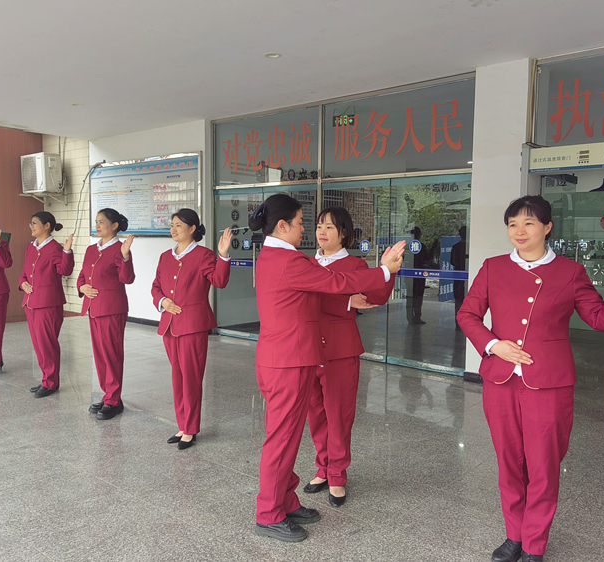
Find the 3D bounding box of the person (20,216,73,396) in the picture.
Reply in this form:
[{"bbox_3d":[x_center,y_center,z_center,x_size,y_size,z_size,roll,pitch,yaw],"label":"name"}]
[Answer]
[{"bbox_3d":[-2.325,0.204,5.210,0.600,1.630,0.380,3,5,35],"label":"person"}]

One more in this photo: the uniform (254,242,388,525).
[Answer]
[{"bbox_3d":[0.076,0.490,2.779,0.660,1.330,0.460,1,4,12],"label":"uniform"}]

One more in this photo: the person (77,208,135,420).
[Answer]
[{"bbox_3d":[-1.551,0.253,4.585,0.600,1.630,0.380,3,5,37],"label":"person"}]

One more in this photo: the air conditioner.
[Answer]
[{"bbox_3d":[-4.803,-1.970,10.815,0.858,0.673,0.323,4,5,39],"label":"air conditioner"}]

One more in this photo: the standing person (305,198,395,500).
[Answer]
[{"bbox_3d":[0.204,0.394,3.093,0.640,1.580,0.430,3,4,28],"label":"standing person"}]

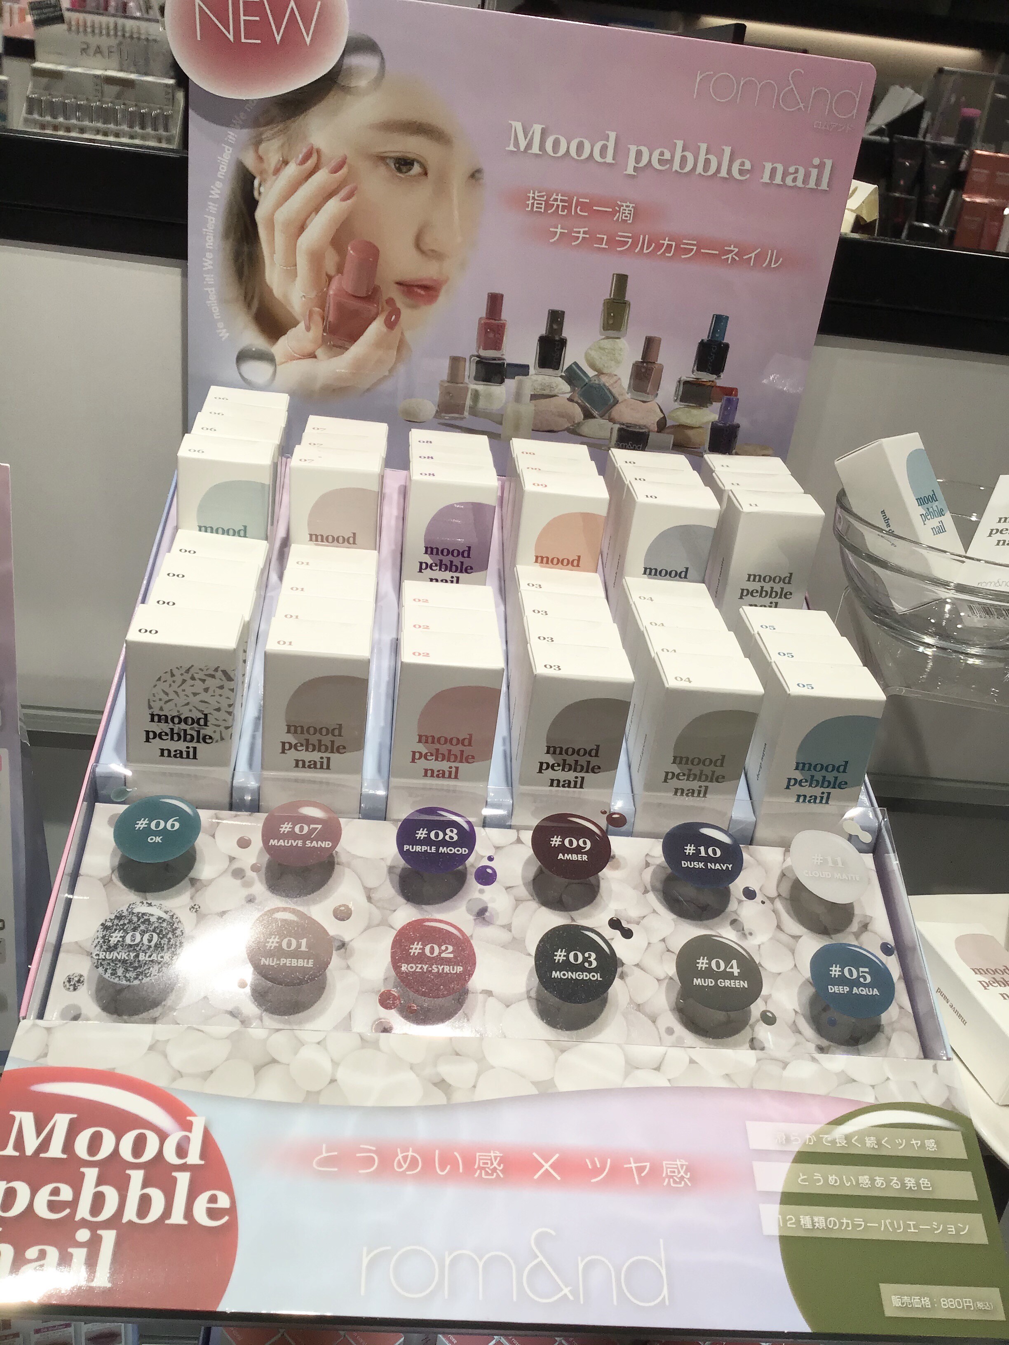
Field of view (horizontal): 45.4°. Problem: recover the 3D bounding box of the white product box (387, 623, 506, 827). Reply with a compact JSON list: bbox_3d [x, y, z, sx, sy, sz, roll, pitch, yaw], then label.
[{"bbox_3d":[-0.021,0.021,0.402,0.032,0.065,0.021,4,29,-7],"label":"white product box"}]

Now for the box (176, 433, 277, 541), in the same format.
[{"bbox_3d":[-0.114,-0.057,0.493,0.035,0.072,0.024,4,29,-6],"label":"box"}]

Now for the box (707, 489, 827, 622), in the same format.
[{"bbox_3d":[0.109,-0.039,0.519,0.035,0.072,0.024,4,29,-6],"label":"box"}]

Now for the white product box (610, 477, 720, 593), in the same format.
[{"bbox_3d":[0.062,-0.041,0.479,0.032,0.065,0.021,4,30,-6],"label":"white product box"}]

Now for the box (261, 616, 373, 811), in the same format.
[{"bbox_3d":[-0.062,0.017,0.398,0.032,0.065,0.021,4,31,-6],"label":"box"}]

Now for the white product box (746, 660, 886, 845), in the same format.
[{"bbox_3d":[0.103,0.030,0.411,0.032,0.065,0.021,3,30,-5],"label":"white product box"}]

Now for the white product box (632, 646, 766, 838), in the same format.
[{"bbox_3d":[0.068,0.031,0.442,0.035,0.072,0.024,4,29,-6],"label":"white product box"}]

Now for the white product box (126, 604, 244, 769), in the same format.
[{"bbox_3d":[-0.111,0.016,0.421,0.035,0.072,0.024,4,29,-6],"label":"white product box"}]

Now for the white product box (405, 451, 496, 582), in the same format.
[{"bbox_3d":[-0.024,-0.050,0.505,0.035,0.072,0.024,4,29,-6],"label":"white product box"}]

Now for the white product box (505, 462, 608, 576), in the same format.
[{"bbox_3d":[0.021,-0.046,0.510,0.035,0.072,0.024,4,29,-6],"label":"white product box"}]

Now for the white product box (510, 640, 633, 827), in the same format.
[{"bbox_3d":[0.022,0.028,0.437,0.035,0.072,0.024,4,29,-6],"label":"white product box"}]

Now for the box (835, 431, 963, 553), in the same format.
[{"bbox_3d":[0.162,-0.060,0.483,0.032,0.065,0.021,-18,-4,-43],"label":"box"}]

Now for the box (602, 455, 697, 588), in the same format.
[{"bbox_3d":[0.060,-0.050,0.498,0.032,0.065,0.021,3,30,-5],"label":"box"}]

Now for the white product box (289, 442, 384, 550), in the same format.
[{"bbox_3d":[-0.064,-0.050,0.458,0.032,0.065,0.021,4,30,-5],"label":"white product box"}]

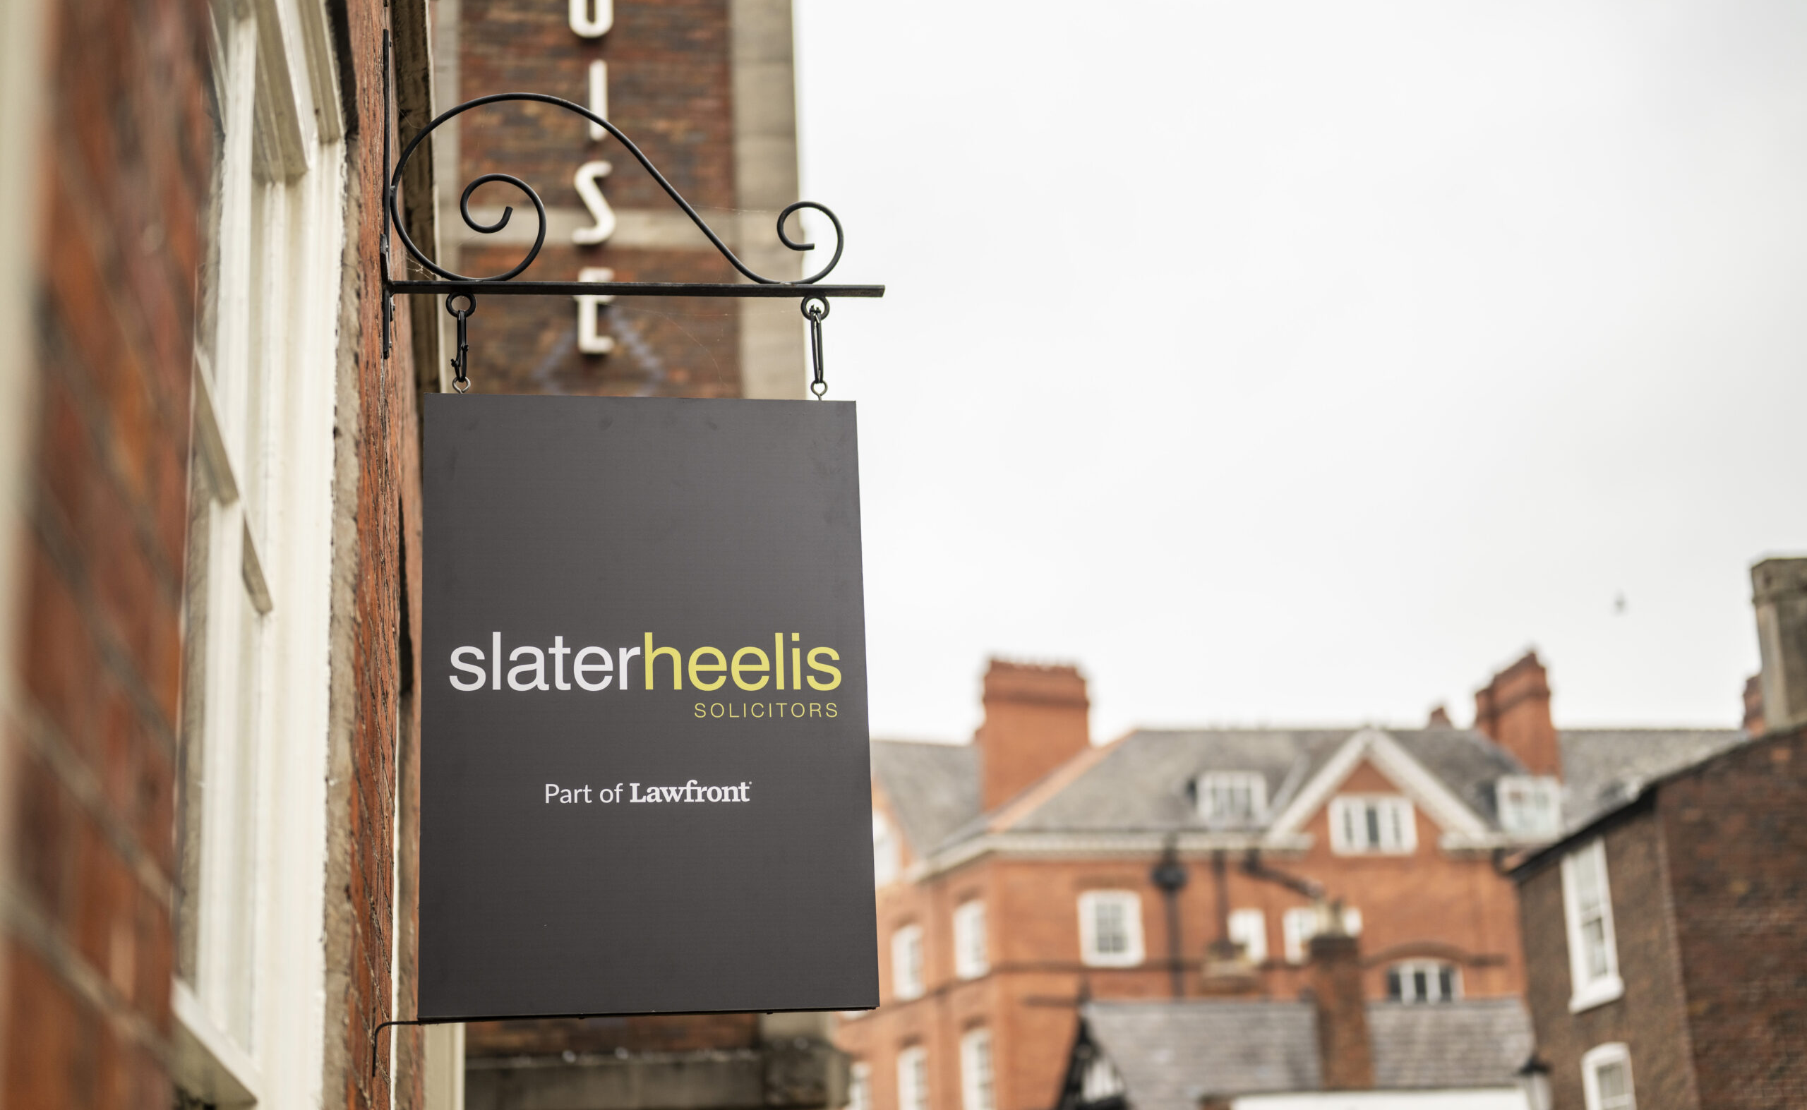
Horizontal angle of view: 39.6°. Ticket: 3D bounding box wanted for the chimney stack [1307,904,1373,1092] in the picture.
[{"bbox_3d":[7.865,7.943,45.000,0.740,3.292,0.520,3,-17,-17],"label":"chimney stack"}]

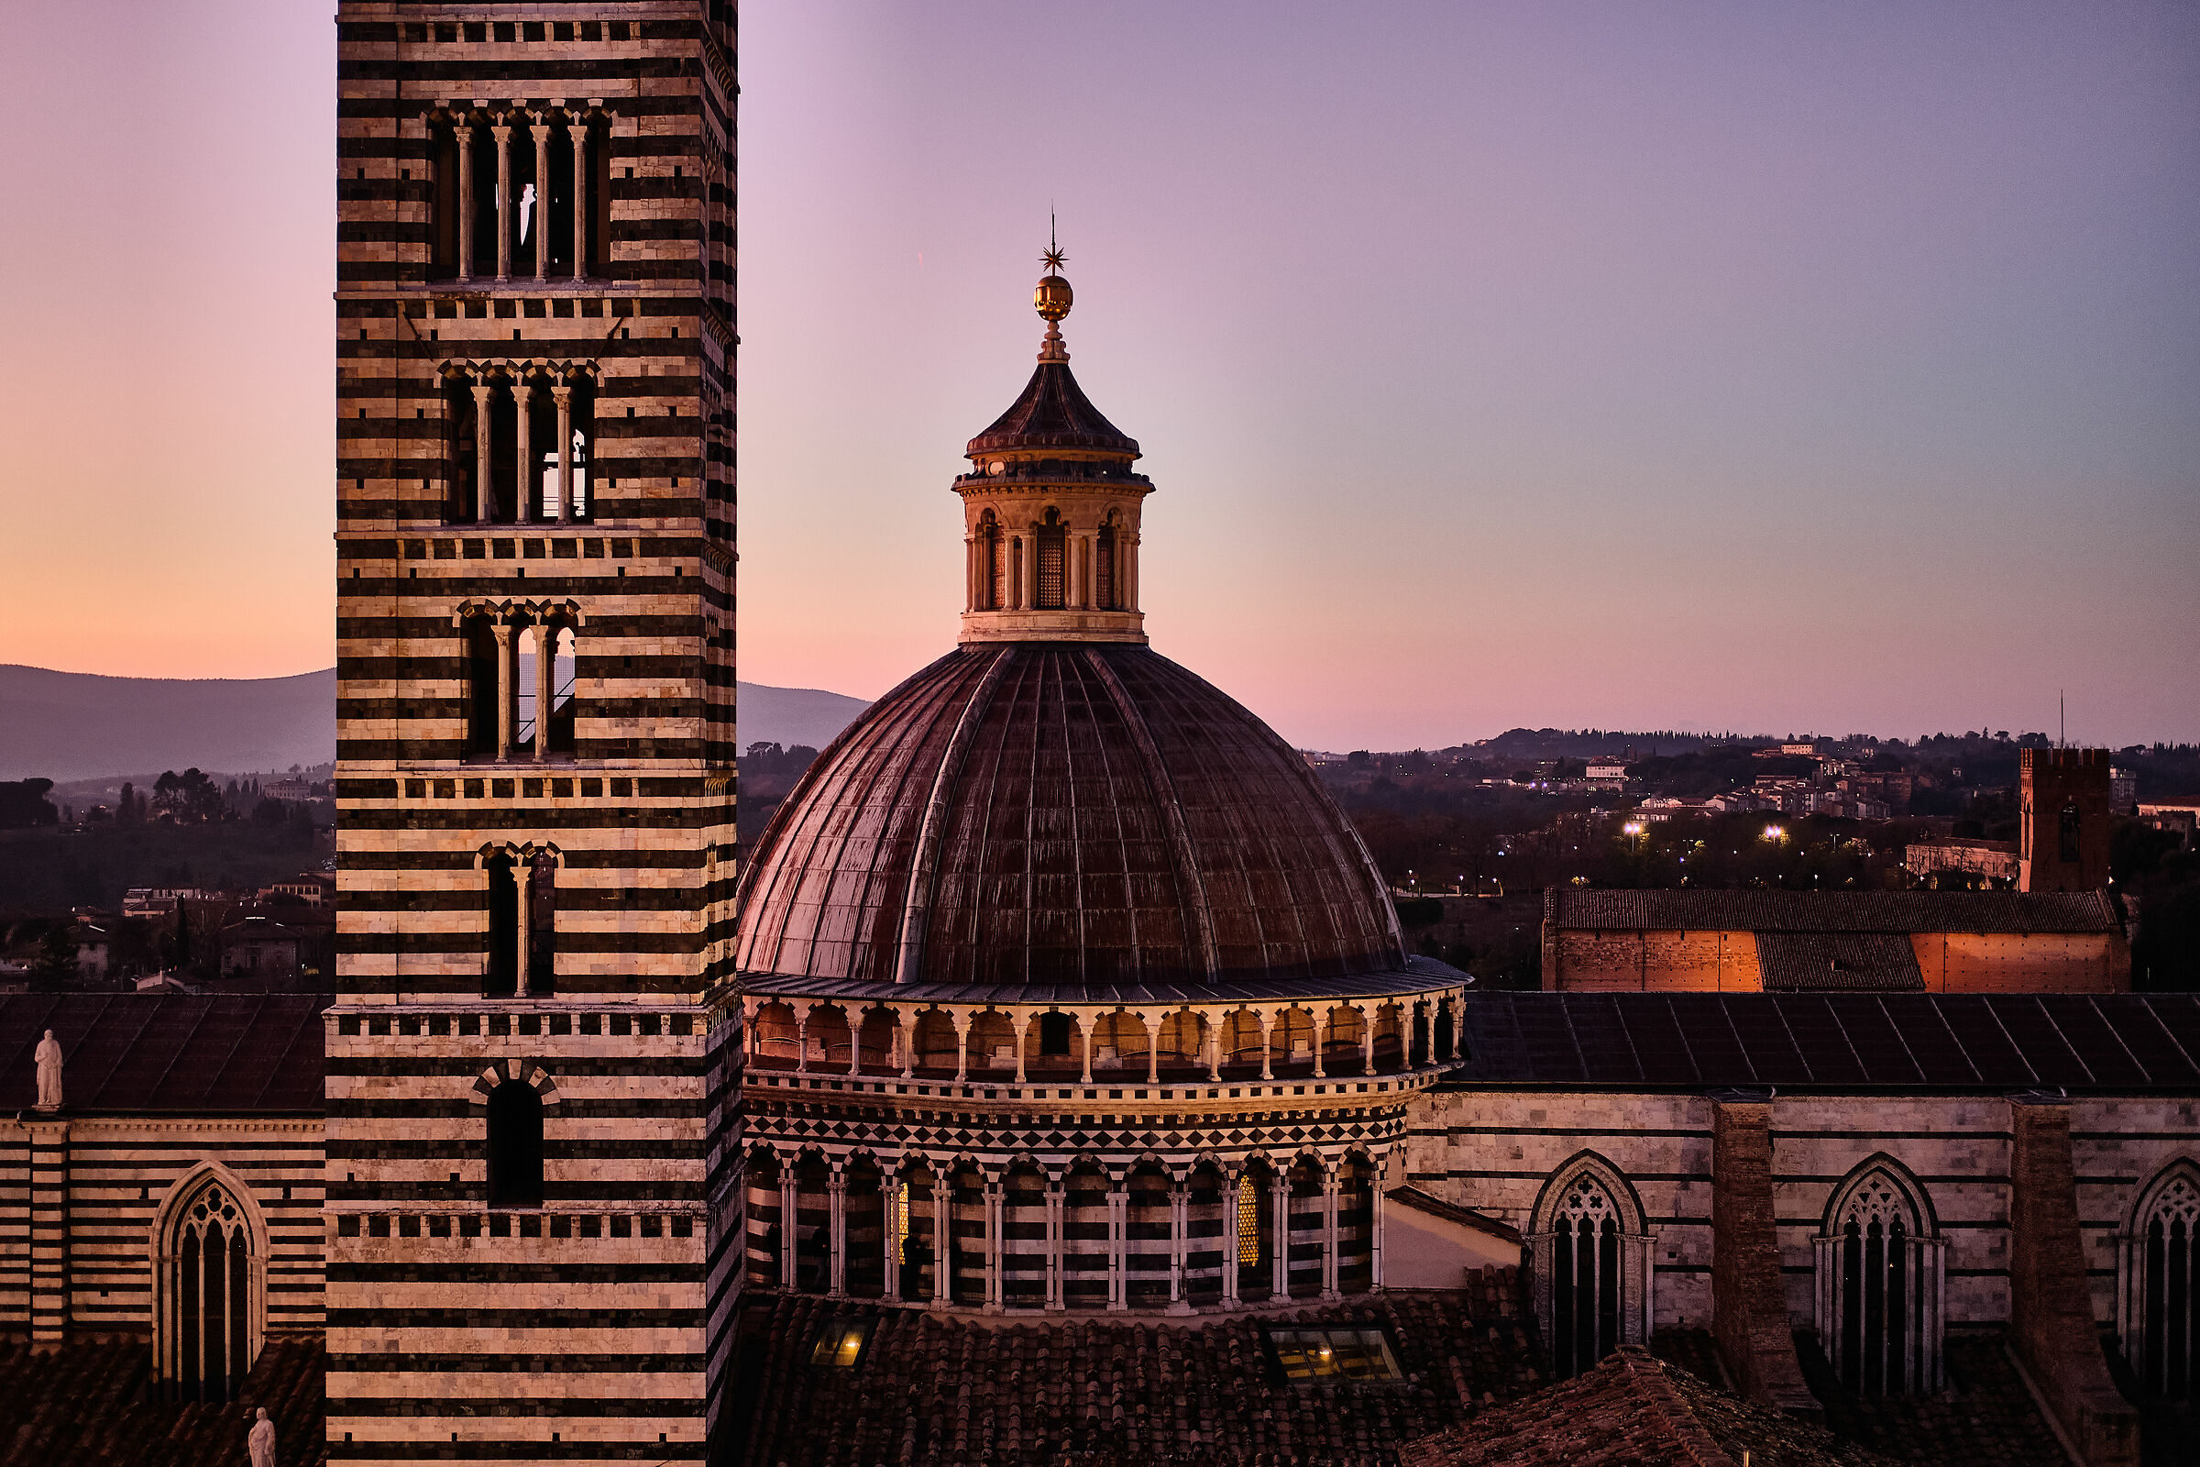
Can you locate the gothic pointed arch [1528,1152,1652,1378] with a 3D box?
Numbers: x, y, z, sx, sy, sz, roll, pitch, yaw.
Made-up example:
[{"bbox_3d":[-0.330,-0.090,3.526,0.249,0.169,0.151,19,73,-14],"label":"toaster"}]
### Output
[{"bbox_3d":[12.109,13.370,80.200,3.150,6.000,0.600,0,0,2],"label":"gothic pointed arch"}]

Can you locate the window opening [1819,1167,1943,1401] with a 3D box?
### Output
[{"bbox_3d":[19.185,13.345,79.800,3.250,6.000,0.600,0,0,2],"label":"window opening"}]

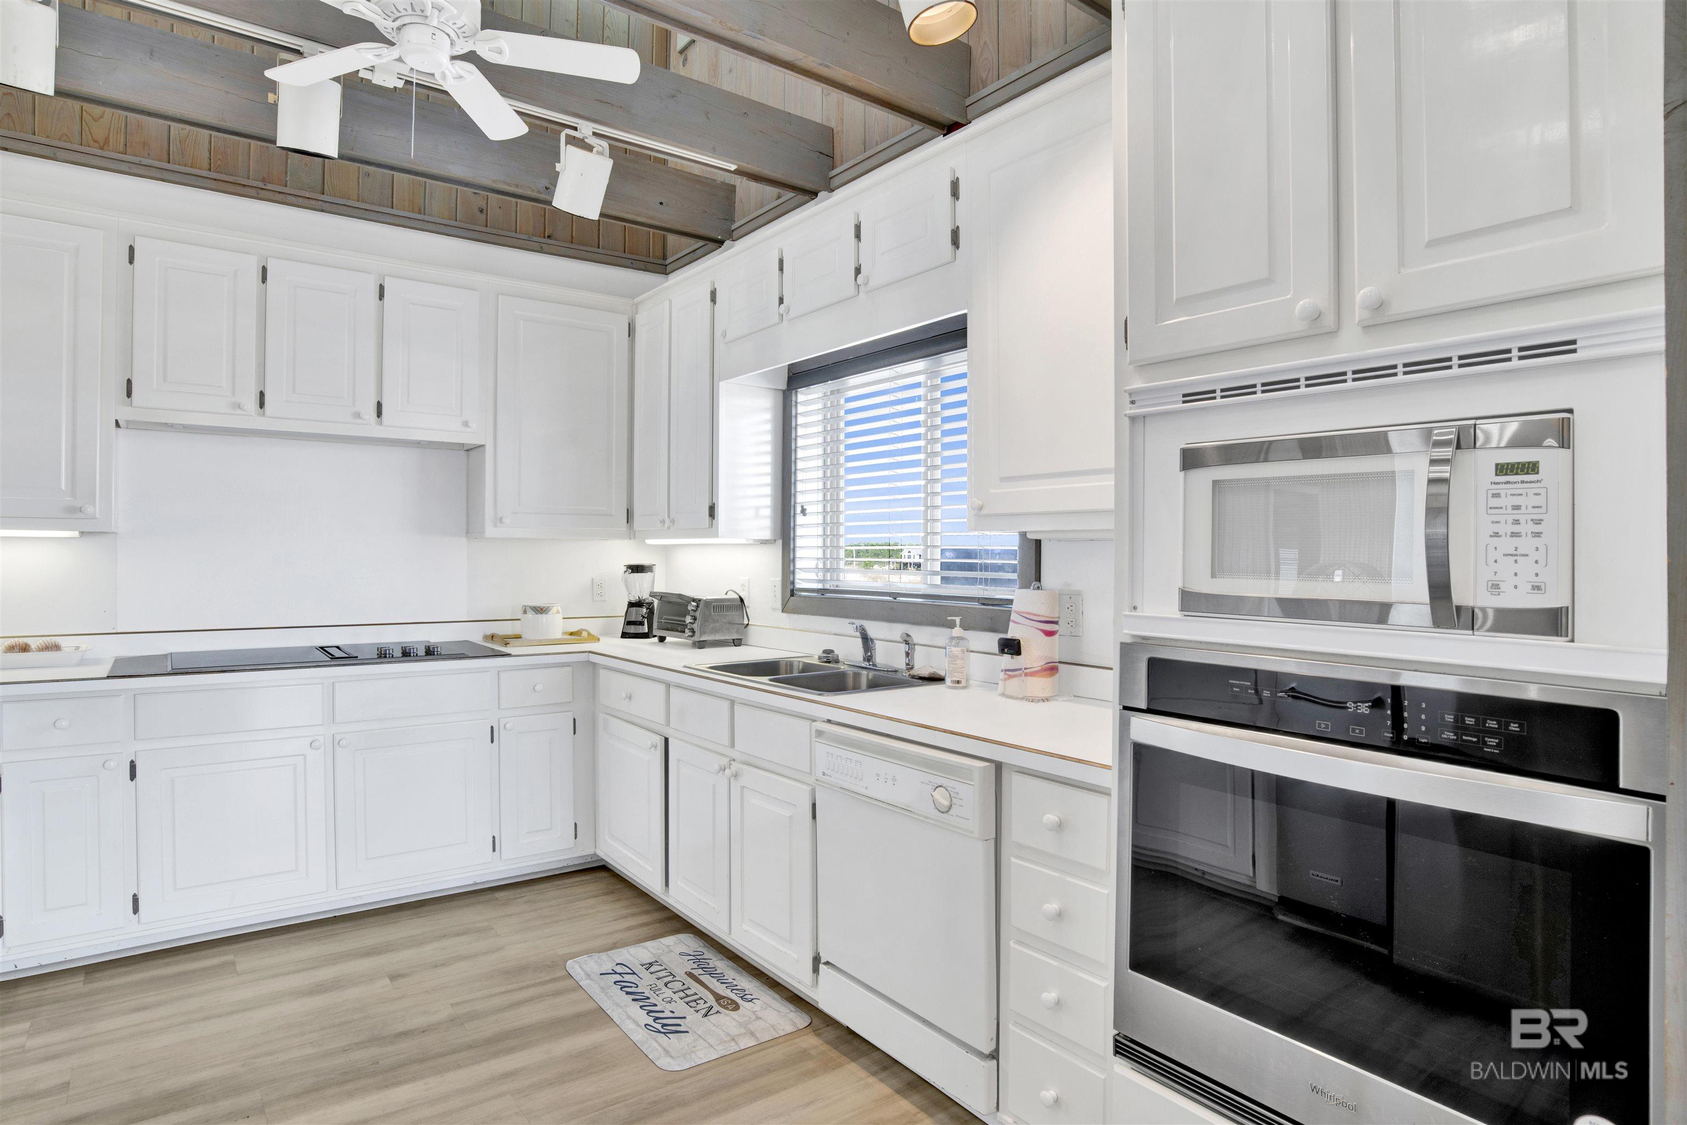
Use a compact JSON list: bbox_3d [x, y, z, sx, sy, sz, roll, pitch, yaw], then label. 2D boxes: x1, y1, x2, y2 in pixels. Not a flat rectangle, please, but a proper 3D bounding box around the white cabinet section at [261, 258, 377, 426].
[{"bbox_3d":[-2.064,-0.826,3.323,0.346,0.584,0.297,0,0,-34],"label":"white cabinet section"}]

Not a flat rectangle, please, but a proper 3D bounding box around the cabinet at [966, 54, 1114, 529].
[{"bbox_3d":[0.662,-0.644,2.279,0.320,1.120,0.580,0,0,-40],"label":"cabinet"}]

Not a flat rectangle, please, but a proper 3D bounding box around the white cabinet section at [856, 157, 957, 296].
[{"bbox_3d":[0.295,-0.962,2.556,0.297,0.277,0.386,0,0,-39],"label":"white cabinet section"}]

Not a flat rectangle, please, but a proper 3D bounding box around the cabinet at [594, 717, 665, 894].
[{"bbox_3d":[-0.641,0.915,3.477,0.560,0.580,0.550,0,0,-40],"label":"cabinet"}]

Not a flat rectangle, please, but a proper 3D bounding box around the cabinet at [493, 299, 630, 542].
[{"bbox_3d":[-1.345,-0.646,3.927,0.630,1.060,0.320,0,0,-33],"label":"cabinet"}]

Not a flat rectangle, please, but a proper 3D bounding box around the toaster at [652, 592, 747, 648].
[{"bbox_3d":[-0.657,0.255,3.833,0.280,0.235,0.390,0,0,-40],"label":"toaster"}]

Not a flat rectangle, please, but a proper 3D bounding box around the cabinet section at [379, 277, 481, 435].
[{"bbox_3d":[-1.748,-0.832,3.538,0.351,0.589,0.297,0,0,-34],"label":"cabinet section"}]

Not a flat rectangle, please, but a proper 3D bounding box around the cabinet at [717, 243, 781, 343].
[{"bbox_3d":[-0.250,-1.021,3.355,0.310,0.290,0.430,0,0,-40],"label":"cabinet"}]

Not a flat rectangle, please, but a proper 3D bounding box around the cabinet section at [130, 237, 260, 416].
[{"bbox_3d":[-2.377,-0.825,3.110,0.346,0.584,0.297,0,0,-34],"label":"cabinet section"}]

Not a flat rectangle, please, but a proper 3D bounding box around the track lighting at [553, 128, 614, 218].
[{"bbox_3d":[-0.850,-1.279,2.774,0.155,0.255,0.160,8,21,-33],"label":"track lighting"}]

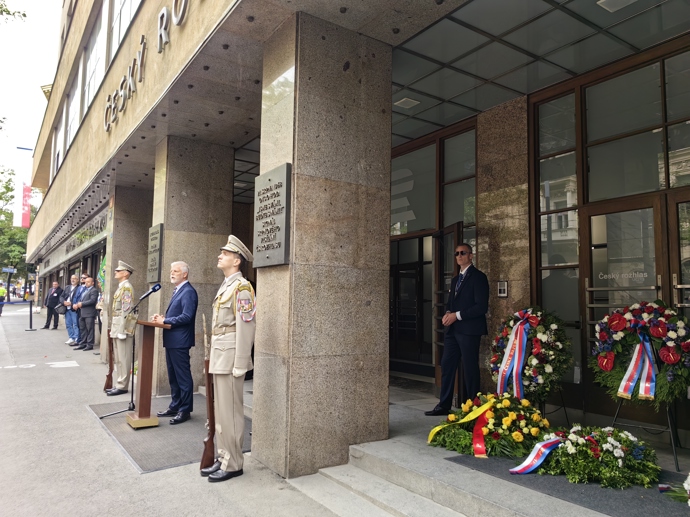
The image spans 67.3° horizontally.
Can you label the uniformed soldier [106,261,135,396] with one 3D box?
[{"bbox_3d":[-3.258,0.987,7.544,0.380,1.890,0.520,5,-7,-37],"label":"uniformed soldier"}]

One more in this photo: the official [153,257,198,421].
[{"bbox_3d":[-1.964,0.937,6.039,0.500,1.810,0.540,6,-8,-44],"label":"official"}]

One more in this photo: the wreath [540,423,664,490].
[{"bbox_3d":[1.832,1.399,3.790,0.690,0.300,0.820,5,-7,-34],"label":"wreath"}]

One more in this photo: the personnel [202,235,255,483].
[{"bbox_3d":[-0.945,0.762,4.189,0.430,1.910,0.540,5,-7,-34],"label":"personnel"}]

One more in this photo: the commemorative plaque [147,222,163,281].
[{"bbox_3d":[-2.857,-0.064,7.800,0.055,0.846,0.622,5,-7,-34],"label":"commemorative plaque"}]

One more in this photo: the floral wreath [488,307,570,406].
[{"bbox_3d":[1.820,0.919,5.121,0.300,0.950,0.870,5,-7,-34],"label":"floral wreath"}]

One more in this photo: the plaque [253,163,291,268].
[{"bbox_3d":[-0.643,-0.350,4.541,0.050,0.846,0.622,5,-7,-34],"label":"plaque"}]

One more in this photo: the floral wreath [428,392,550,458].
[{"bbox_3d":[1.248,1.429,4.602,0.800,0.380,0.930,5,-7,-34],"label":"floral wreath"}]

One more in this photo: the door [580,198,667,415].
[{"bbox_3d":[2.625,0.456,4.894,0.100,2.070,0.830,5,-7,-34],"label":"door"}]

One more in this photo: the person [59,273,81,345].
[{"bbox_3d":[-7.211,1.333,13.722,0.550,1.790,0.400,0,-6,5],"label":"person"}]

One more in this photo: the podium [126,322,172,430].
[{"bbox_3d":[-2.171,1.239,5.666,0.380,1.130,0.480,5,-7,-34],"label":"podium"}]

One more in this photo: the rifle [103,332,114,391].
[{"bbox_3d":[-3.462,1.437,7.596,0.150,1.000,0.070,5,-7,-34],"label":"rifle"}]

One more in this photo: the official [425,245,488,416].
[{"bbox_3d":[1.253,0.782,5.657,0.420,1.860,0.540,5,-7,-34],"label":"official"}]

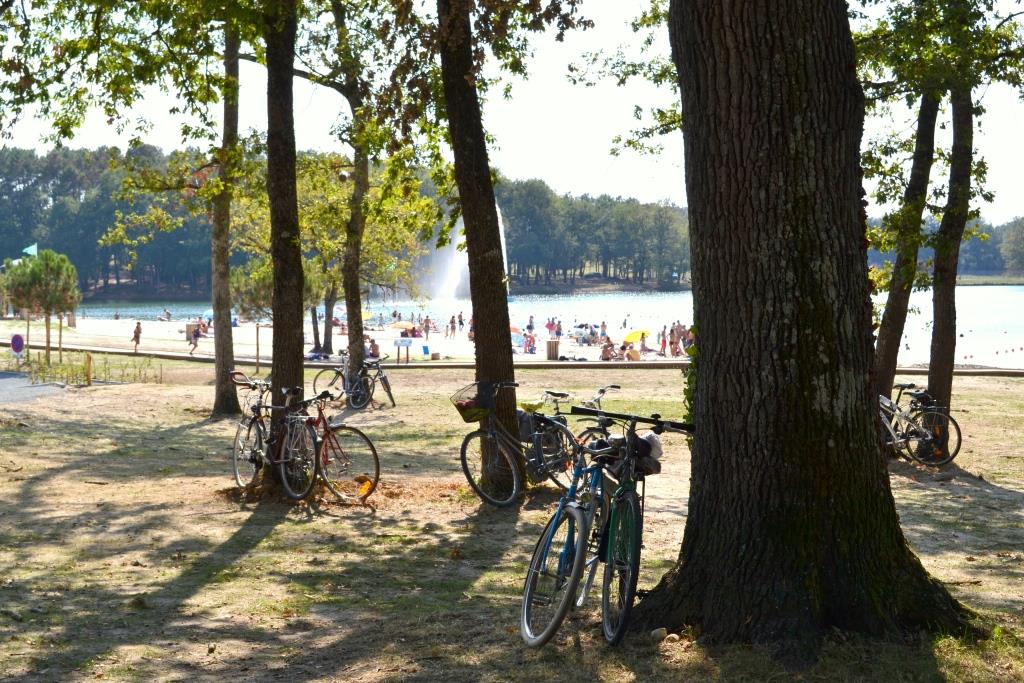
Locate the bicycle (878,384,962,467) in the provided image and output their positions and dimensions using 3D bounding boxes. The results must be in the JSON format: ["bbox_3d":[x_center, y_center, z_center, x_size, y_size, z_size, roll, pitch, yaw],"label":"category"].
[{"bbox_3d":[4.660,1.020,17.870,1.740,1.040,0.600,0,3,3],"label":"bicycle"}]

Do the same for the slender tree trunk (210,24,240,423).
[{"bbox_3d":[-5.270,-2.380,26.800,0.520,7.600,0.500,0,3,0],"label":"slender tree trunk"}]

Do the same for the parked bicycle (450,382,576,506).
[{"bbox_3d":[0.080,0.890,13.120,0.630,1.070,1.750,3,4,43],"label":"parked bicycle"}]

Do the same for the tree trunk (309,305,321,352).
[{"bbox_3d":[-10.200,-0.660,75.000,0.500,2.700,0.420,0,3,0],"label":"tree trunk"}]

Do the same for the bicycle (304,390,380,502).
[{"bbox_3d":[-1.730,0.930,13.550,0.600,1.010,1.720,-2,3,-29],"label":"bicycle"}]

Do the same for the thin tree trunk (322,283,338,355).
[{"bbox_3d":[-9.400,-1.130,75.000,0.650,3.900,0.520,0,3,0],"label":"thin tree trunk"}]

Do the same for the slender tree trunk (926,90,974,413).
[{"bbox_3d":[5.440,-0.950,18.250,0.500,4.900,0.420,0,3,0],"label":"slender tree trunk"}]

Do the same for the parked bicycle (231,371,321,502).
[{"bbox_3d":[-2.170,0.860,13.200,0.600,1.060,1.720,-2,4,-36],"label":"parked bicycle"}]

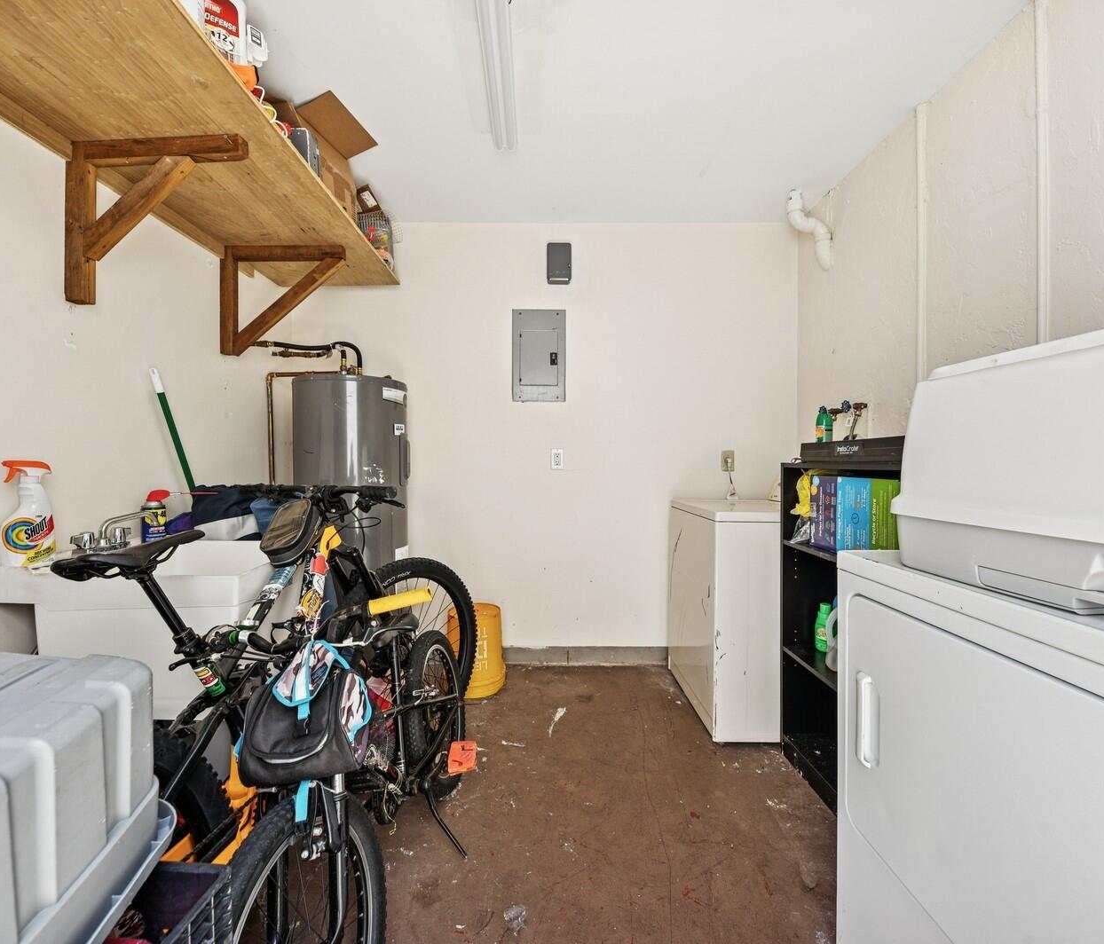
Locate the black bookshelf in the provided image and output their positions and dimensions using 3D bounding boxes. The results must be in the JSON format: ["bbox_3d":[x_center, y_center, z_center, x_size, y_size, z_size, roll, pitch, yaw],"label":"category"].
[{"bbox_3d":[1.030,0.519,1.414,0.300,1.100,0.770,0,0,0],"label":"black bookshelf"}]

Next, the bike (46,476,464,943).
[{"bbox_3d":[-0.680,0.549,1.354,0.700,1.040,1.820,0,0,18],"label":"bike"}]

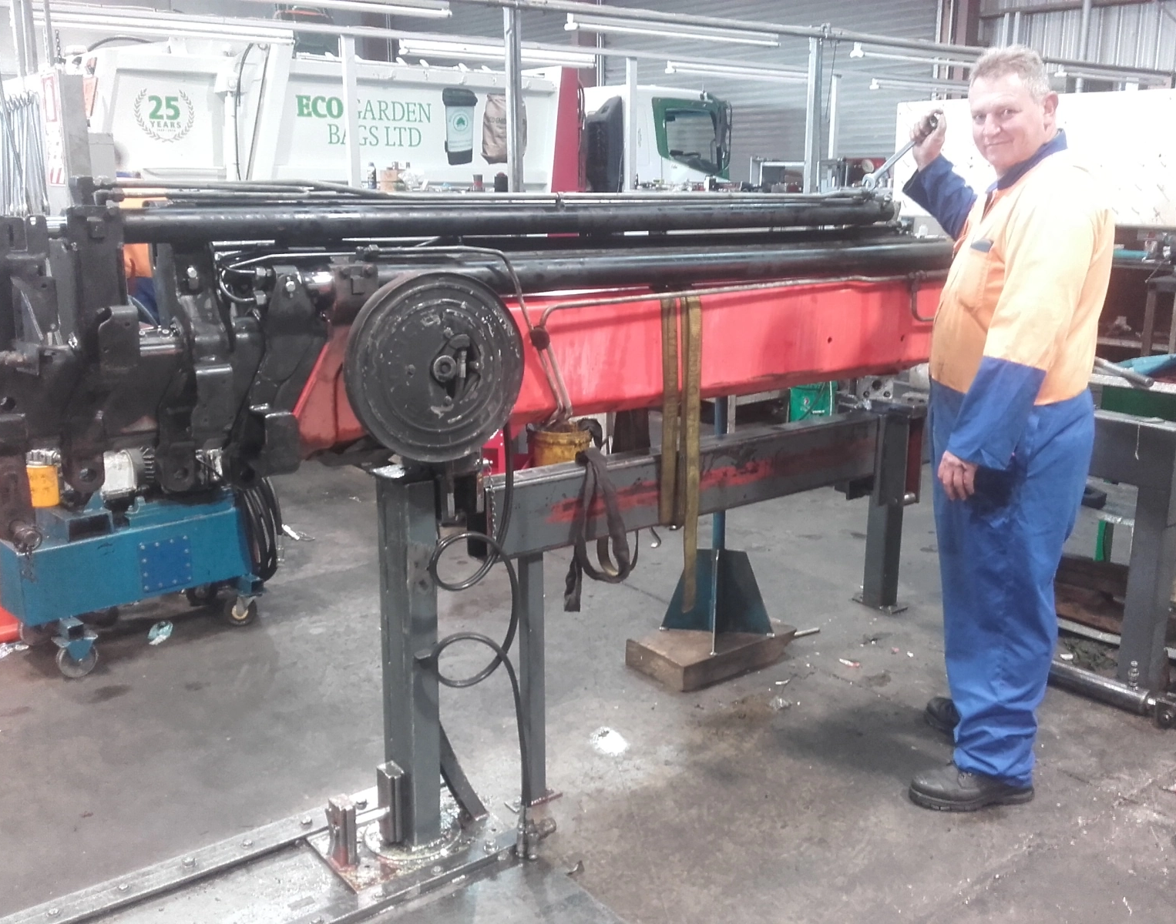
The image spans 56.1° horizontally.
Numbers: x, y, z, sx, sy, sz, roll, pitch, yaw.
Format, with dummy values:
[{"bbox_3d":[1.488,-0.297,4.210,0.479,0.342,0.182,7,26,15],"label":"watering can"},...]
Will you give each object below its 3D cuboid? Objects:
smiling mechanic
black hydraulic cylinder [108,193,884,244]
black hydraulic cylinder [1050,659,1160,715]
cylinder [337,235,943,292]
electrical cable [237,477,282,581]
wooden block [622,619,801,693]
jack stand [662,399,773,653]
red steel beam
[{"bbox_3d":[1.010,-0.081,2.759,0.500,1.790,0.600,0,13,0],"label":"smiling mechanic"},{"bbox_3d":[0.094,-0.767,3.474,3.046,0.120,0.110,-11,17,-40],"label":"black hydraulic cylinder"},{"bbox_3d":[1.474,0.660,3.347,0.080,0.090,0.450,-11,17,-40],"label":"black hydraulic cylinder"},{"bbox_3d":[0.486,-0.618,3.409,2.792,0.100,0.100,-11,17,-40],"label":"cylinder"},{"bbox_3d":[-1.181,0.255,4.015,0.090,0.340,0.220,-11,17,-40],"label":"electrical cable"},{"bbox_3d":[0.403,0.603,3.606,0.500,0.080,0.270,-10,16,-37],"label":"wooden block"},{"bbox_3d":[0.424,0.169,3.533,0.360,0.800,0.360,2,13,8],"label":"jack stand"},{"bbox_3d":[0.347,-0.365,3.342,2.746,0.315,0.200,-11,17,-40],"label":"red steel beam"}]

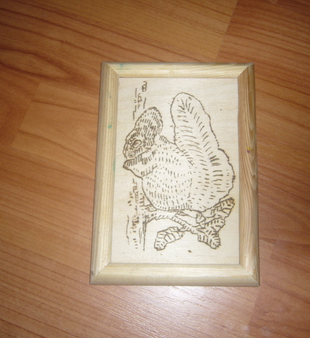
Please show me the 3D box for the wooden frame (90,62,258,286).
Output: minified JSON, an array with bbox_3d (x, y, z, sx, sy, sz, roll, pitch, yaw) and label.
[{"bbox_3d":[0.018,0.000,0.388,0.136,0.016,0.193,1,78,2],"label":"wooden frame"}]

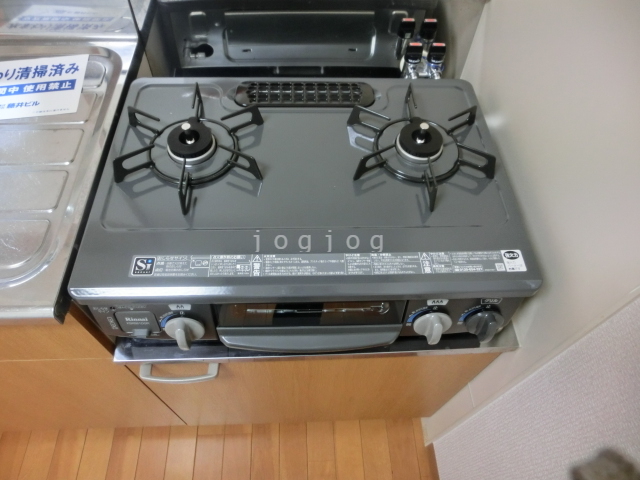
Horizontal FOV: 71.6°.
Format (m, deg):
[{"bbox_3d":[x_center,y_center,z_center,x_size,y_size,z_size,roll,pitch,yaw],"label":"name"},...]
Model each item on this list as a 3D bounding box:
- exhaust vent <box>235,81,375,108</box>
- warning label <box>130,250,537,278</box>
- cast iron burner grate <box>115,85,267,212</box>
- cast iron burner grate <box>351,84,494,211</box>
[{"bbox_3d":[-0.023,-0.235,0.709,0.223,0.016,0.061,-1,56,-2],"label":"exhaust vent"},{"bbox_3d":[0.015,0.029,0.556,0.494,0.002,0.030,-1,56,-3],"label":"warning label"},{"bbox_3d":[-0.179,-0.137,0.621,0.200,0.037,0.228,-1,56,-2],"label":"cast iron burner grate"},{"bbox_3d":[0.144,-0.141,0.634,0.200,0.037,0.228,-1,56,-2],"label":"cast iron burner grate"}]

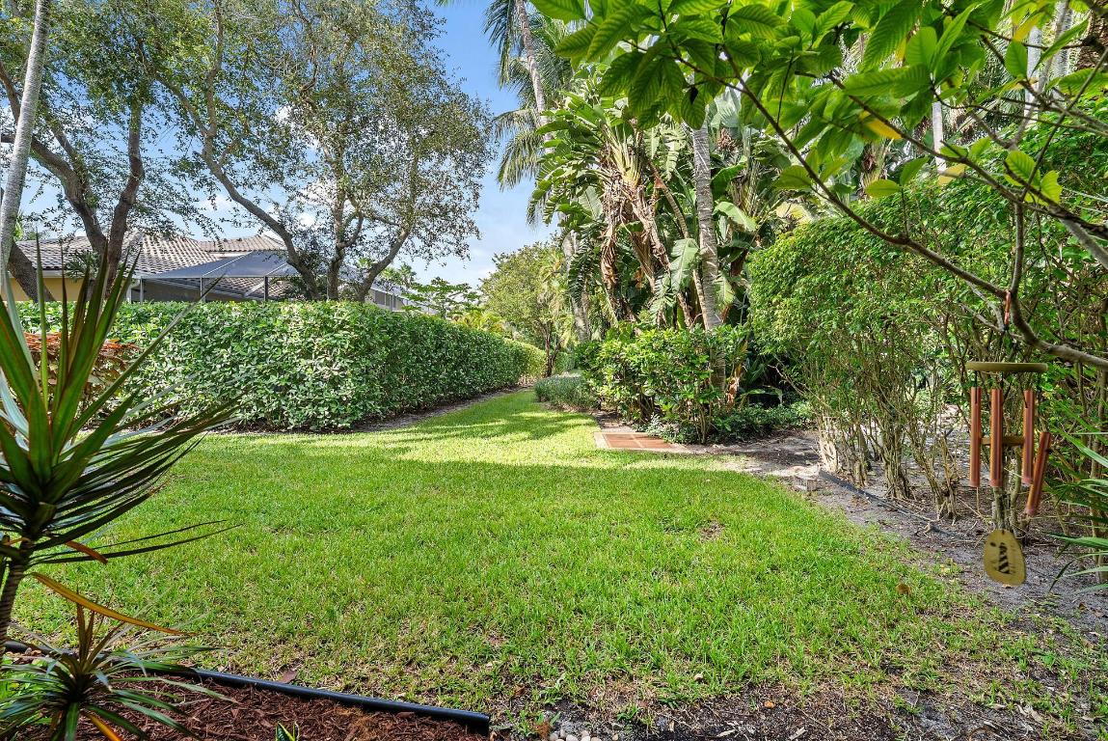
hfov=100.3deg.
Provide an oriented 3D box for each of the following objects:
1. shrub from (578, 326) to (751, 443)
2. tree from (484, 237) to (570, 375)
[{"bbox_3d":[2.150,0.200,9.100,3.200,2.100,2.300,0,0,0],"label":"shrub"},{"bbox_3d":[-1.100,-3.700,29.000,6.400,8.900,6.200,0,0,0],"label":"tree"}]

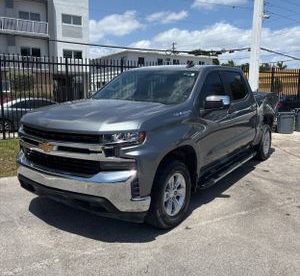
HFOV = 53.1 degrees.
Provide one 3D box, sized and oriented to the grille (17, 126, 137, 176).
[{"bbox_3d":[-0.989,0.112,3.152,1.820,0.460,0.270,7,12,35],"label":"grille"}]

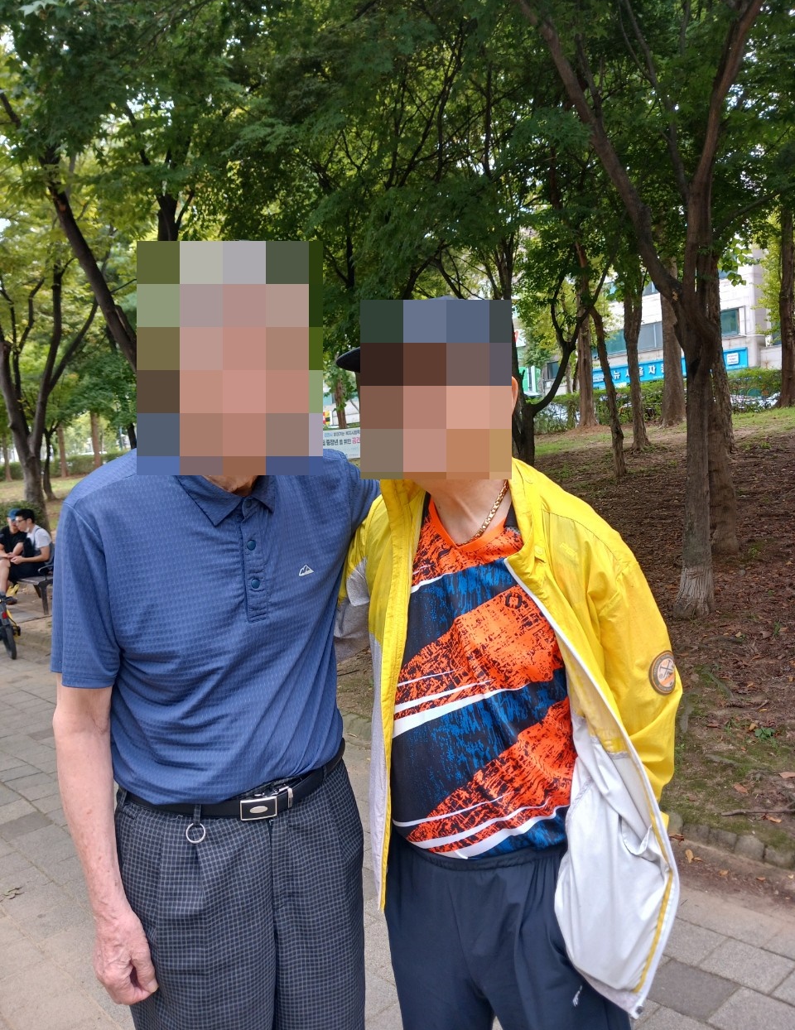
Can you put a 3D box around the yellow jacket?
[{"bbox_3d":[0.145,0.290,1.220,0.540,0.730,0.360,0,1,20],"label":"yellow jacket"}]

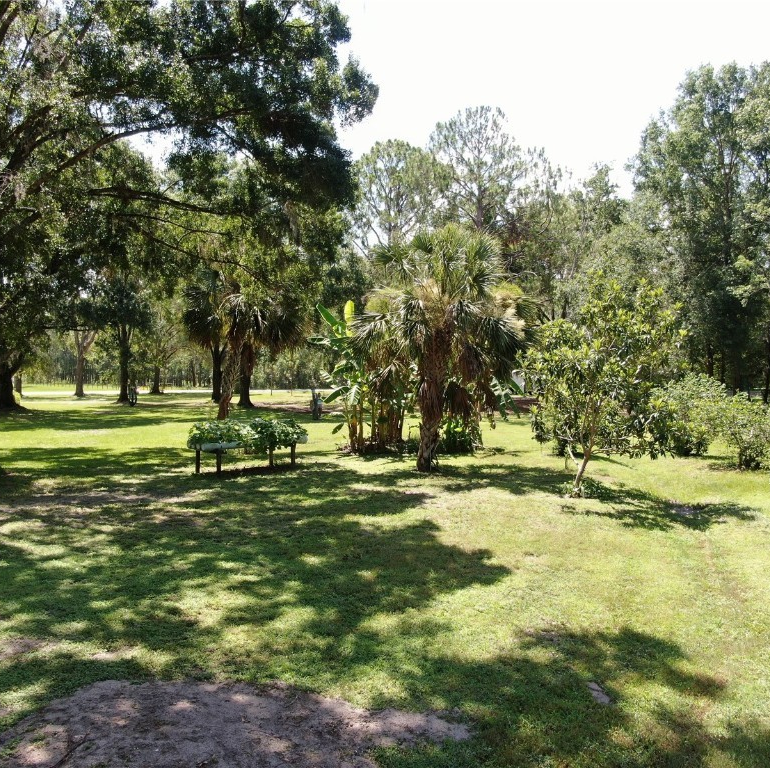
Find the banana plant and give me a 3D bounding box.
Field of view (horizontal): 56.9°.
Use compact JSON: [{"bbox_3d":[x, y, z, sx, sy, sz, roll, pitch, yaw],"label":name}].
[{"bbox_3d":[-1.379,-0.254,22.000,1.880,4.670,1.900,0,0,0],"label":"banana plant"}]

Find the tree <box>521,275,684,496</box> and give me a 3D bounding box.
[{"bbox_3d":[4.227,0.007,13.800,3.090,4.270,3.000,0,0,0],"label":"tree"}]

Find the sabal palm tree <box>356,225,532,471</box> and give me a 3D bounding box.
[{"bbox_3d":[1.483,-0.967,18.000,4.370,6.150,4.200,0,0,0],"label":"sabal palm tree"}]

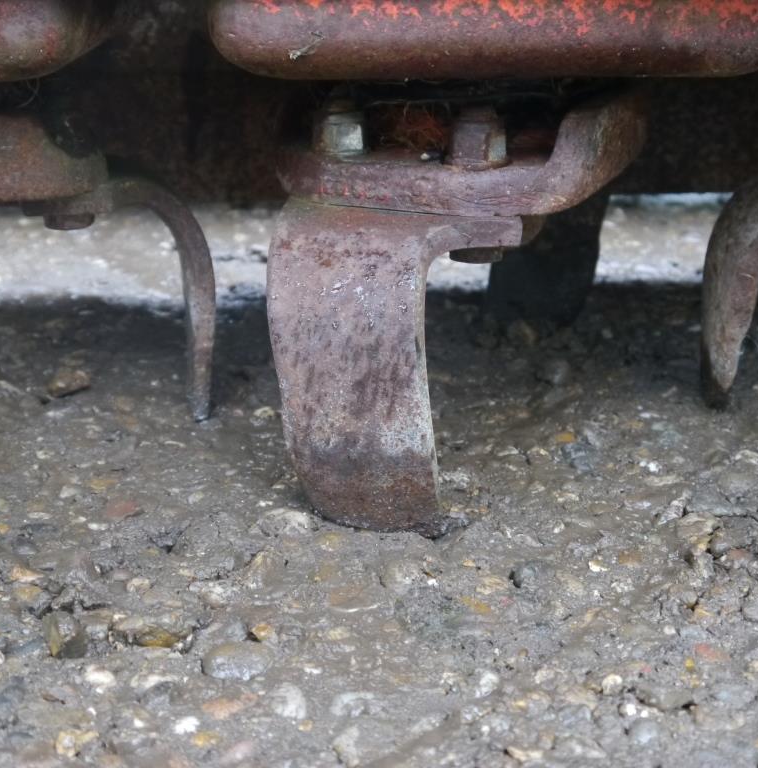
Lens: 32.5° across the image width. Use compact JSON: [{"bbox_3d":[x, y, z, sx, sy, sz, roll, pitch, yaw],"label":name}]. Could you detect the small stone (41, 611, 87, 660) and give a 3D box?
[{"bbox_3d":[-0.114,0.091,0.472,0.017,0.016,0.012,0,16,0],"label":"small stone"}]

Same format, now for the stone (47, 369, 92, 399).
[{"bbox_3d":[-0.182,0.000,0.766,0.025,0.015,0.020,-6,17,-19],"label":"stone"}]

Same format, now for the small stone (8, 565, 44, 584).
[{"bbox_3d":[-0.142,0.077,0.524,0.015,0.006,0.010,0,16,0],"label":"small stone"}]

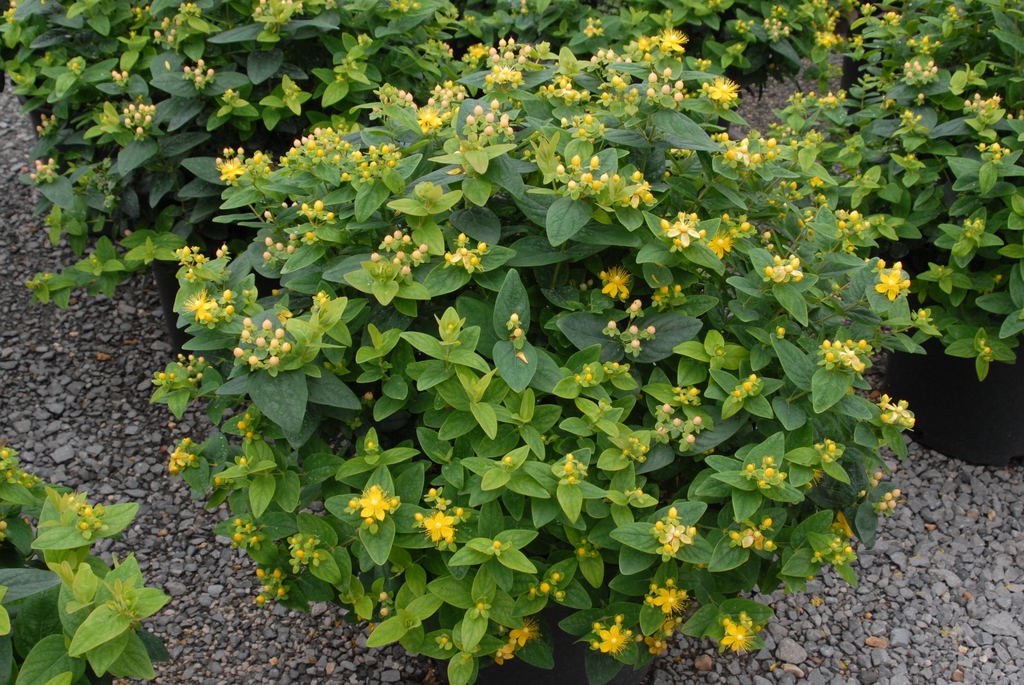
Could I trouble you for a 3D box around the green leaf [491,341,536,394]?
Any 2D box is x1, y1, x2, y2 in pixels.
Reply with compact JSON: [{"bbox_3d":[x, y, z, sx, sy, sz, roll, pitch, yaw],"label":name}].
[{"bbox_3d":[0.003,0.025,1.260,0.046,0.056,0.014,-3,-7,0],"label":"green leaf"}]

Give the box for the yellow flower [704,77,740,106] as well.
[{"bbox_3d":[0.215,-0.256,1.220,0.034,0.022,0.034,-9,51,-15],"label":"yellow flower"}]

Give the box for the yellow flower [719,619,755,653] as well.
[{"bbox_3d":[0.234,0.304,1.240,0.034,0.034,0.018,0,-8,-1],"label":"yellow flower"}]

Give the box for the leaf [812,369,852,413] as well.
[{"bbox_3d":[0.339,0.052,1.270,0.040,0.050,0.013,22,-7,4],"label":"leaf"}]

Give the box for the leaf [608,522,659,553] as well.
[{"bbox_3d":[0.108,0.170,1.040,0.050,0.010,0.027,10,58,-23],"label":"leaf"}]

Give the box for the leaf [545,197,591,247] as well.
[{"bbox_3d":[0.056,-0.126,1.260,0.046,0.012,0.061,18,66,1],"label":"leaf"}]

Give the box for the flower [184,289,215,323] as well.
[{"bbox_3d":[-0.342,-0.041,1.310,0.033,0.020,0.034,0,75,9],"label":"flower"}]

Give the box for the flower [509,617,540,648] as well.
[{"bbox_3d":[0.013,0.304,1.260,0.032,0.020,0.032,0,62,-17],"label":"flower"}]

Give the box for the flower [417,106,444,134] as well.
[{"bbox_3d":[-0.097,-0.264,1.420,0.032,0.020,0.032,0,72,-4],"label":"flower"}]

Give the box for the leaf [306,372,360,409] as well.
[{"bbox_3d":[-0.193,0.052,1.280,0.071,0.012,0.038,31,64,4],"label":"leaf"}]

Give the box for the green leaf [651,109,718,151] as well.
[{"bbox_3d":[0.169,-0.205,1.160,0.072,0.013,0.034,33,79,16],"label":"green leaf"}]

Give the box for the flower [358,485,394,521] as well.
[{"bbox_3d":[-0.137,0.161,1.200,0.033,0.018,0.034,0,77,-7],"label":"flower"}]

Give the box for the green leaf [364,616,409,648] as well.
[{"bbox_3d":[-0.116,0.270,1.110,0.048,0.010,0.024,-28,64,-26],"label":"green leaf"}]

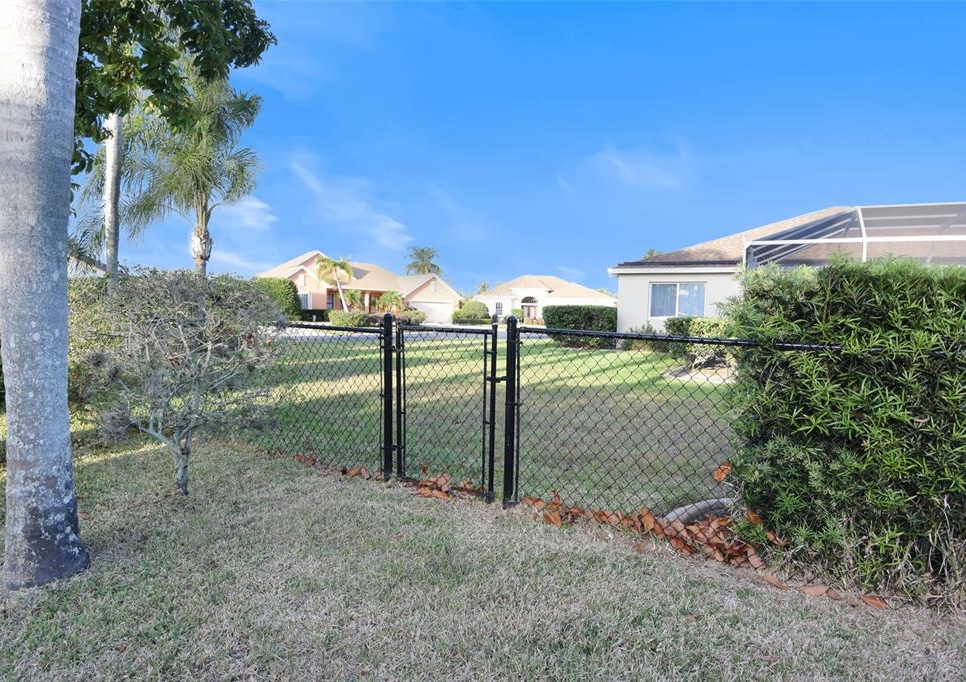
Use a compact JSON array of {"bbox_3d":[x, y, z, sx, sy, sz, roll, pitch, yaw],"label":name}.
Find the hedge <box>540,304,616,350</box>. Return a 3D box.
[{"bbox_3d":[3.391,-0.496,17.800,2.700,1.550,1.300,1,4,5],"label":"hedge"}]

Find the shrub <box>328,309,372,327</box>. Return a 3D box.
[{"bbox_3d":[-10.303,-1.814,39.500,3.300,1.400,1.400,-2,5,-38],"label":"shrub"}]

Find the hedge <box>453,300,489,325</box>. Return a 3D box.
[{"bbox_3d":[-1.197,-2.729,49.000,2.900,2.300,2.400,-2,5,-38],"label":"hedge"}]

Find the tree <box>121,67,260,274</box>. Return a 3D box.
[{"bbox_3d":[-7.919,-3.507,14.000,4.200,7.890,4.200,1,4,0],"label":"tree"}]

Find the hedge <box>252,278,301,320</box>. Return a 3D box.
[{"bbox_3d":[-15.736,-3.143,39.000,2.900,3.200,2.600,-2,5,-38],"label":"hedge"}]

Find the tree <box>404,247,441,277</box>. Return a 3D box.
[{"bbox_3d":[-8.138,-7.988,70.000,5.000,9.870,5.000,1,4,0],"label":"tree"}]

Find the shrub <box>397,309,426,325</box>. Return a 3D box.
[{"bbox_3d":[-6.147,-2.106,44.000,1.900,1.400,1.500,-2,5,-38],"label":"shrub"}]

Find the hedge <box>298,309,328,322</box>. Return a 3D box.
[{"bbox_3d":[-13.659,-2.063,41.000,2.400,1.100,1.100,-2,5,-38],"label":"hedge"}]

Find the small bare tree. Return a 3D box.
[{"bbox_3d":[-2.207,0.305,3.710,1.400,1.620,1.350,1,4,0],"label":"small bare tree"}]

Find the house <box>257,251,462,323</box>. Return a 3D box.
[{"bbox_3d":[-13.600,-5.429,51.000,18.500,6.800,13.500,-2,5,-38],"label":"house"}]

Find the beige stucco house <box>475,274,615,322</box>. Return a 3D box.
[{"bbox_3d":[6.600,-5.582,66.000,17.500,5.700,13.000,0,4,-12],"label":"beige stucco house"}]

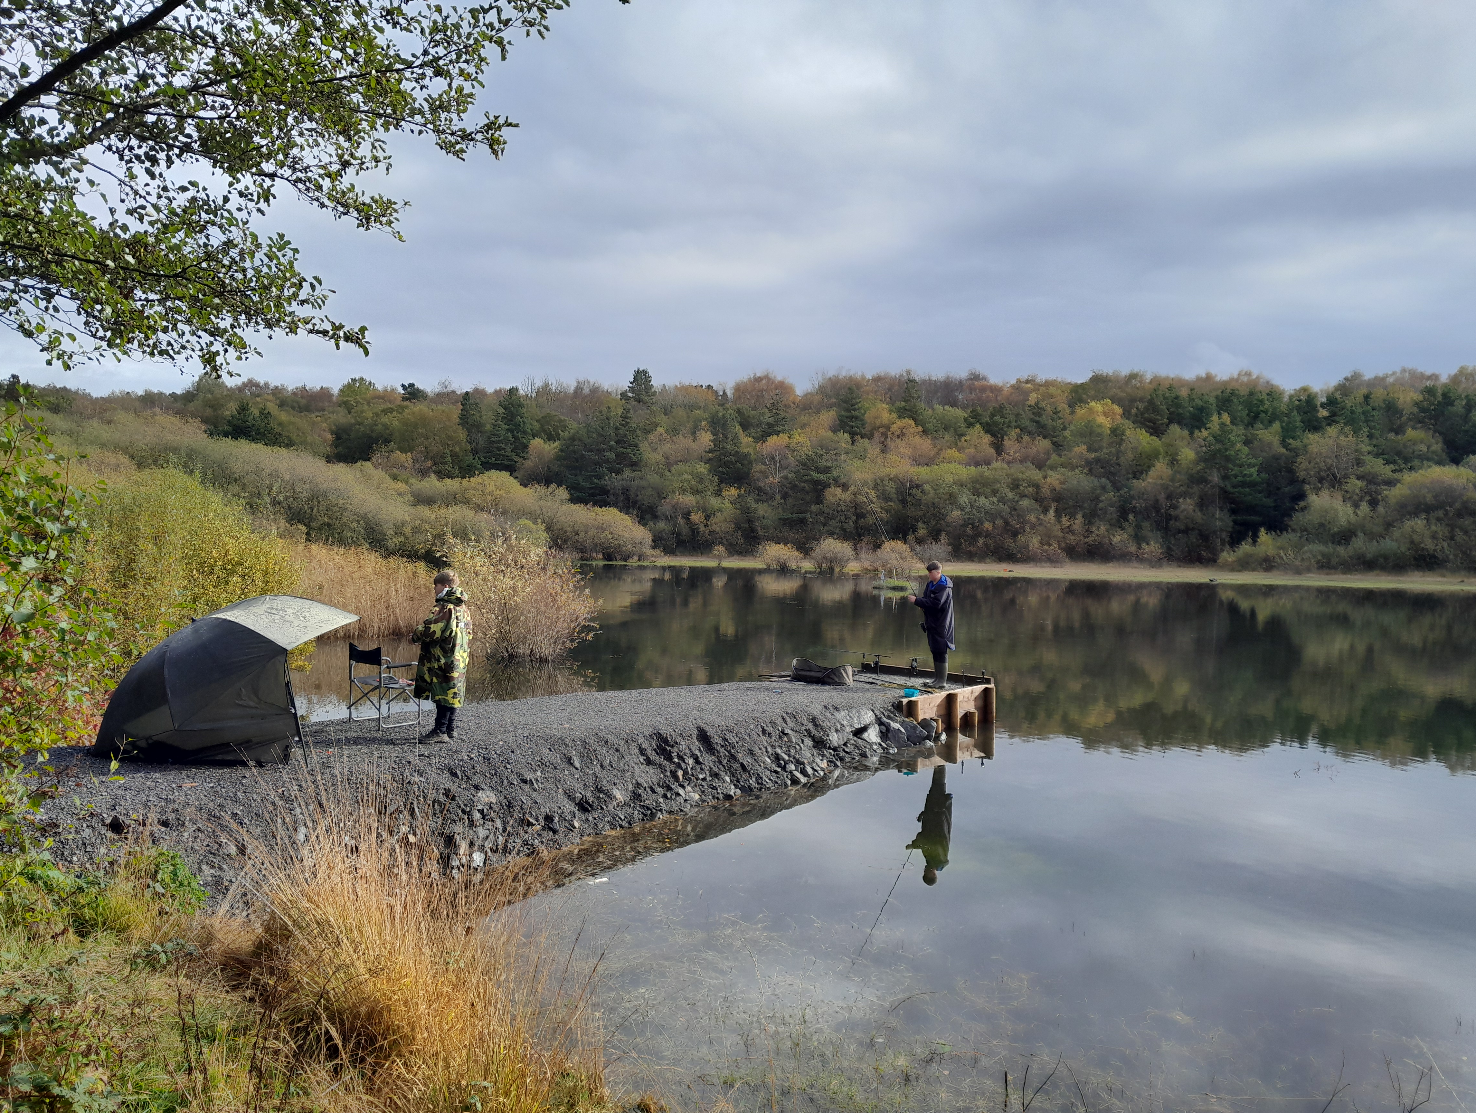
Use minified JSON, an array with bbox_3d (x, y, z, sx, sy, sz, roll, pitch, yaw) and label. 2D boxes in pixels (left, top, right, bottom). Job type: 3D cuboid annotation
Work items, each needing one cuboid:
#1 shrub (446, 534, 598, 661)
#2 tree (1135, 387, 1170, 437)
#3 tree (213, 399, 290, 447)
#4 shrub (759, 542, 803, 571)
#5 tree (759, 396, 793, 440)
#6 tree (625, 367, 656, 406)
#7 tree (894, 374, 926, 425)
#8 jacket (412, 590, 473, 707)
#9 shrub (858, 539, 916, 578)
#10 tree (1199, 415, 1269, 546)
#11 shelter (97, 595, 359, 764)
[{"bbox_3d":[-4.520,0.885,23.300,3.100,2.600,2.900,1,1,0],"label":"shrub"},{"bbox_3d":[73.358,-24.282,197.000,6.200,11.000,6.000,1,1,0],"label":"tree"},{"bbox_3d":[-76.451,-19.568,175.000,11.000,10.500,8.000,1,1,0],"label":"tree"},{"bbox_3d":[4.447,0.000,114.000,4.700,3.000,4.200,1,1,0],"label":"shrub"},{"bbox_3d":[8.581,-29.644,250.000,7.541,12.742,7.300,1,1,0],"label":"tree"},{"bbox_3d":[-26.368,-43.998,300.000,8.737,13.418,8.200,1,1,0],"label":"tree"},{"bbox_3d":[43.873,-39.279,285.000,8.004,14.822,7.800,1,1,0],"label":"tree"},{"bbox_3d":[-2.604,0.795,9.800,0.480,1.060,0.540,1,1,20],"label":"jacket"},{"bbox_3d":[14.703,0.143,110.000,5.721,3.604,5.200,1,1,0],"label":"shrub"},{"bbox_3d":[63.142,-9.158,142.000,8.862,17.576,8.500,1,1,0],"label":"tree"},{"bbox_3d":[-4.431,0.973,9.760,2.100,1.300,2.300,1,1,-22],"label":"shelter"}]

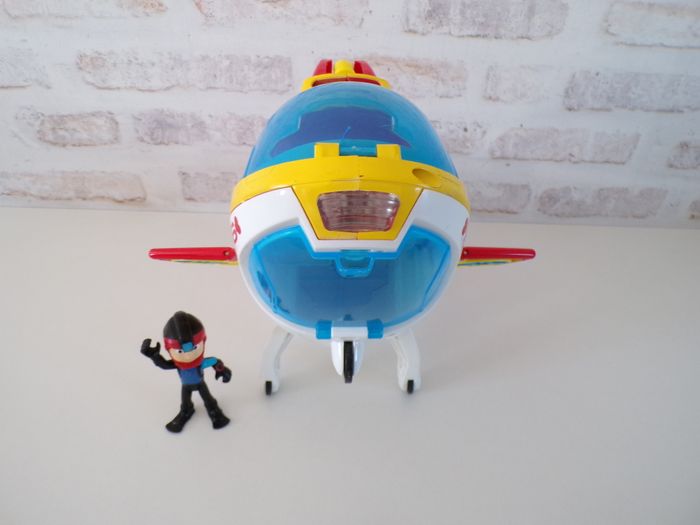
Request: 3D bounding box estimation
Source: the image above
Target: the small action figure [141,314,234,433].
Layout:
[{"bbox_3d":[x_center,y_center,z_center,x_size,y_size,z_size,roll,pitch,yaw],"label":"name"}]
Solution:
[{"bbox_3d":[-0.097,0.063,0.292,0.049,0.076,0.031,-6,28,-11],"label":"small action figure"}]

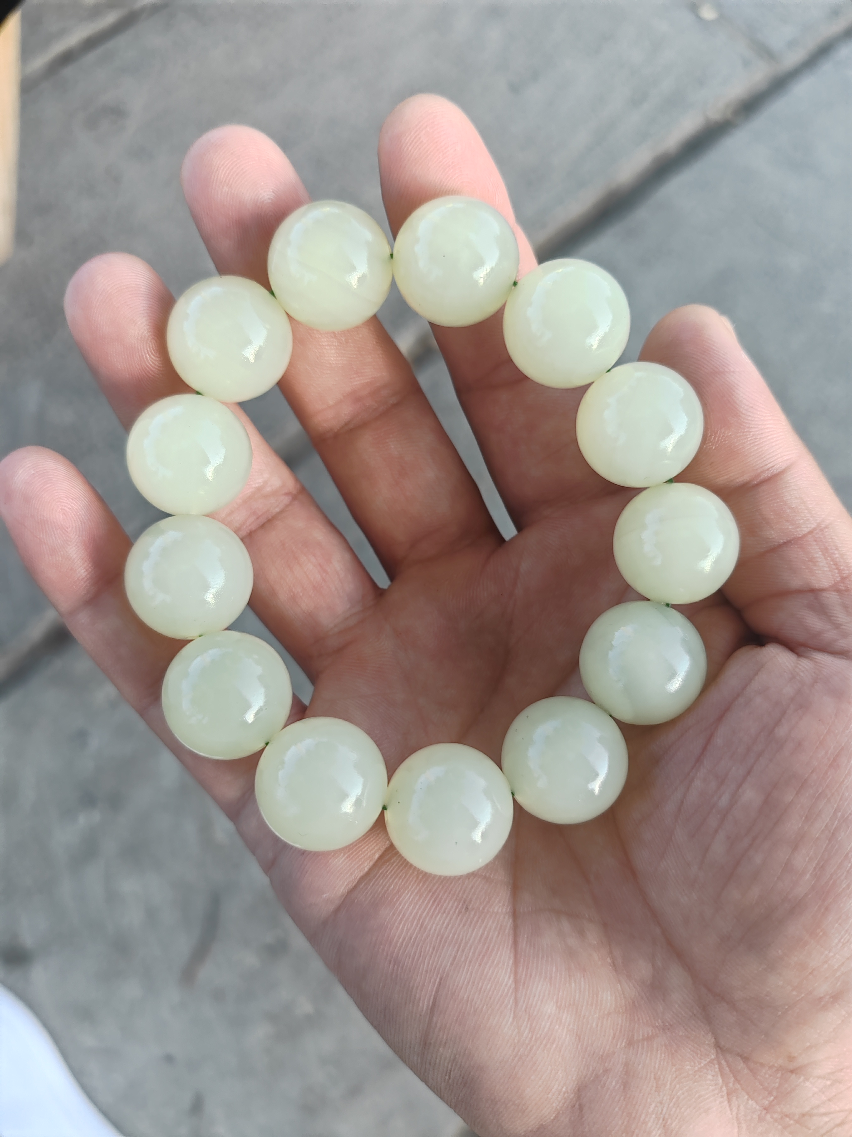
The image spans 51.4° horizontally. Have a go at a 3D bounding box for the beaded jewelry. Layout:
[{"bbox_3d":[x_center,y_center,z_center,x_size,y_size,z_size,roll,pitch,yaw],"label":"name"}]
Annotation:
[{"bbox_3d":[0.000,-0.007,0.132,0.090,0.023,0.100,-20,87,-2],"label":"beaded jewelry"}]

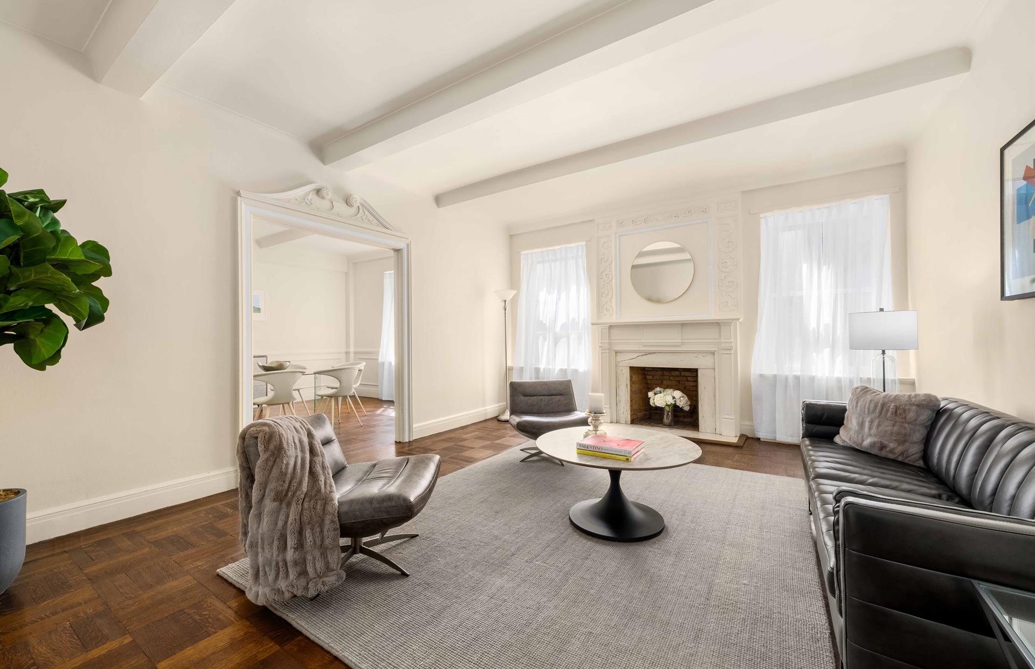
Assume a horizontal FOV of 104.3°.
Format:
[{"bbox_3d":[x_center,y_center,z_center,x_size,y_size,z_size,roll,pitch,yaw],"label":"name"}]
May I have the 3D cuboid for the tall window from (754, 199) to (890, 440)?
[{"bbox_3d":[3.037,-0.086,4.054,1.197,2.412,0.147,-1,-1,33],"label":"tall window"}]

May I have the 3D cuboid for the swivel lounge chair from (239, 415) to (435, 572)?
[{"bbox_3d":[-0.837,0.825,2.116,0.770,0.699,0.689,-1,0,0],"label":"swivel lounge chair"}]

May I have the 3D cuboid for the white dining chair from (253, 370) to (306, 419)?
[{"bbox_3d":[-2.745,0.805,4.577,0.570,0.783,0.600,-1,-1,33],"label":"white dining chair"}]

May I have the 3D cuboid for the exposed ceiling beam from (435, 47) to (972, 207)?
[{"bbox_3d":[0.993,-1.663,3.833,4.506,0.153,0.301,-1,-1,33],"label":"exposed ceiling beam"}]

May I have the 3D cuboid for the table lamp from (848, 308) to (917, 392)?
[{"bbox_3d":[2.947,0.169,3.240,0.405,0.750,0.405,-1,0,34],"label":"table lamp"}]

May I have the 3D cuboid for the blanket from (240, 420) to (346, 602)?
[{"bbox_3d":[-1.024,0.805,1.959,0.476,0.729,0.496,-1,0,0],"label":"blanket"}]

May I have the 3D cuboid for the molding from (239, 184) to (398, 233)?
[{"bbox_3d":[-1.675,-1.223,3.811,0.091,0.301,1.691,-1,-1,33],"label":"molding"}]

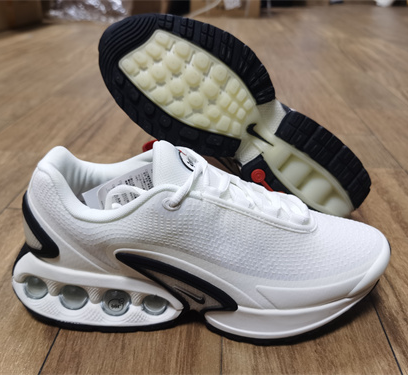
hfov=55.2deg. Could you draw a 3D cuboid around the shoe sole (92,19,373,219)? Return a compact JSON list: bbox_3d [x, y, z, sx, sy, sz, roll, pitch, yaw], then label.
[{"bbox_3d":[0.037,-0.064,0.407,0.298,0.108,0.125,36,6,-13],"label":"shoe sole"}]

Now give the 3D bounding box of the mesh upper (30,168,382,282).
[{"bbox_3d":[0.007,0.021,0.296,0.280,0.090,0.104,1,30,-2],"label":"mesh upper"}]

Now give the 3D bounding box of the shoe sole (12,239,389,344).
[{"bbox_3d":[0.000,0.063,0.321,0.298,0.056,0.108,1,30,-2],"label":"shoe sole"}]

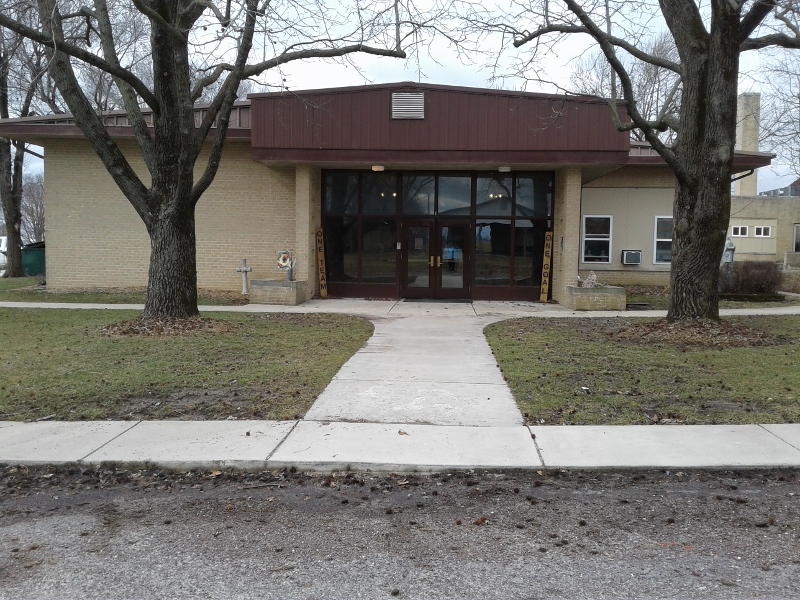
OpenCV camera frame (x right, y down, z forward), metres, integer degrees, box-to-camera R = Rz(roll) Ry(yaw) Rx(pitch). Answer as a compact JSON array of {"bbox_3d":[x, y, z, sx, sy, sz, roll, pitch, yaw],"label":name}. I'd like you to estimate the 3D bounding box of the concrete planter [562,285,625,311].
[{"bbox_3d":[4.557,-0.065,17.280,1.140,0.490,1.400,1,4,4],"label":"concrete planter"}]

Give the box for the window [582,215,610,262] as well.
[{"bbox_3d":[6.027,-1.839,22.555,0.865,1.450,0.120,1,4,4],"label":"window"}]

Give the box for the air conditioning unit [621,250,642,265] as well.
[{"bbox_3d":[7.000,-1.281,22.401,0.500,0.415,0.440,1,4,4],"label":"air conditioning unit"}]

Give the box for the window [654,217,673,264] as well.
[{"bbox_3d":[8.156,-1.800,22.412,0.865,1.450,0.120,1,4,4],"label":"window"}]

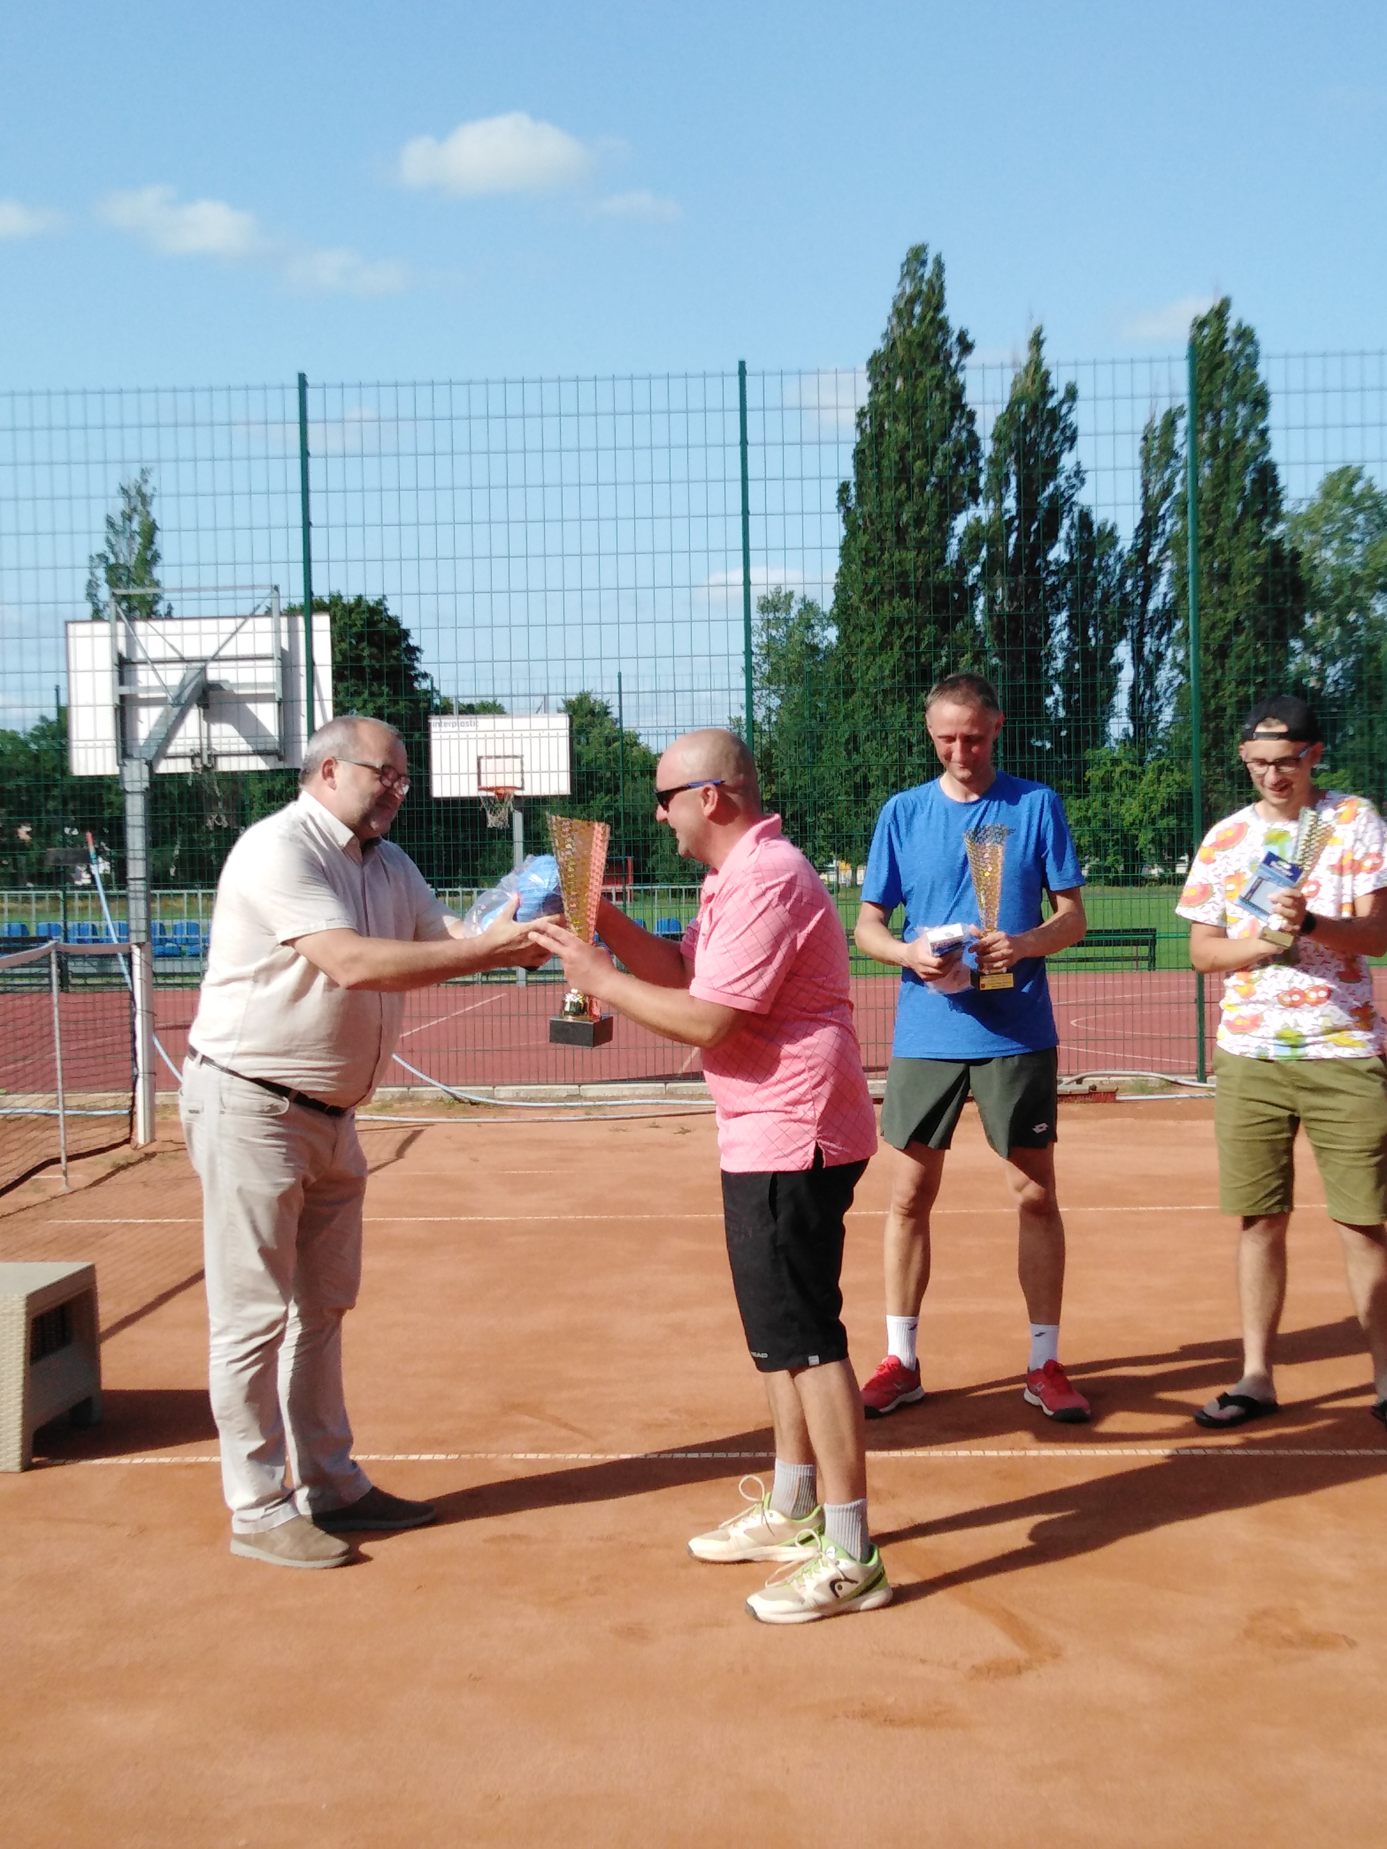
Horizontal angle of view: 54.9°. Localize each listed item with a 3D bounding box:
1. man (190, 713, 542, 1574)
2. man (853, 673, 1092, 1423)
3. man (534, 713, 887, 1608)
[{"bbox_3d":[-0.676,0.437,2.801,0.730,1.718,0.550,0,3,20],"label":"man"},{"bbox_3d":[0.716,0.306,3.432,0.600,1.859,0.420,-1,3,11],"label":"man"},{"bbox_3d":[0.019,0.455,2.652,0.690,1.680,0.530,-2,3,-14],"label":"man"}]

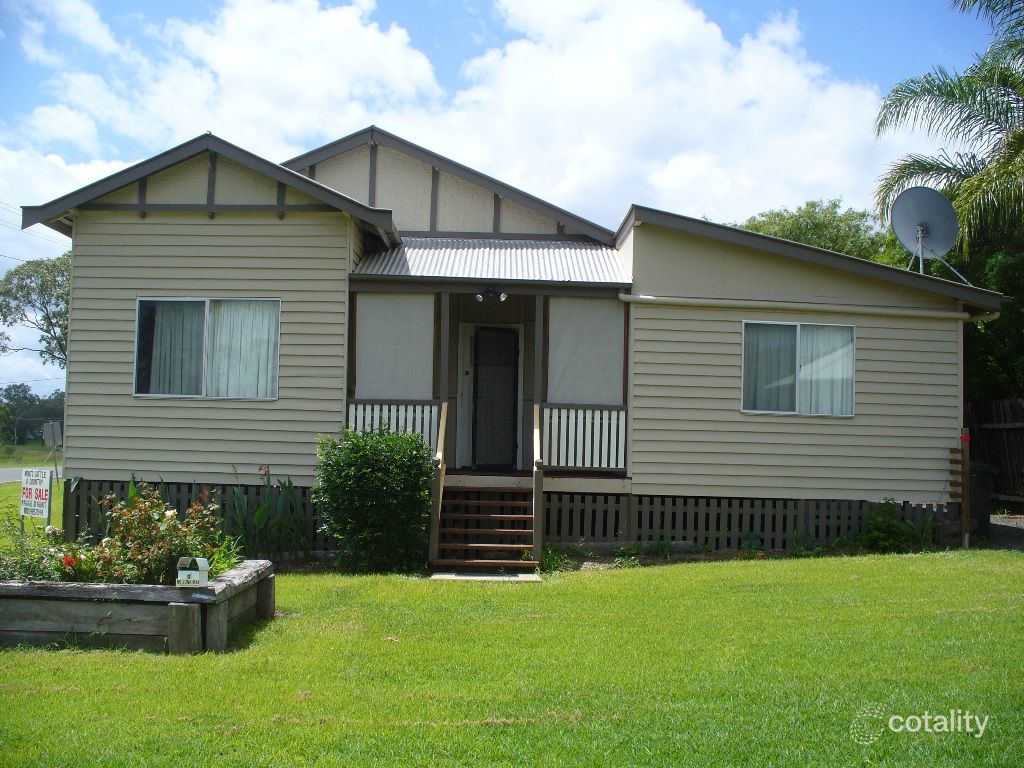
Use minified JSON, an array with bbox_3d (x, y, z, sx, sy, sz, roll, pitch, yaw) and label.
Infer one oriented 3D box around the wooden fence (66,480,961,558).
[{"bbox_3d":[0.019,1.702,13.746,11.272,0.760,0.100,1,-2,0],"label":"wooden fence"}]

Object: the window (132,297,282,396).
[{"bbox_3d":[-3.840,-0.455,13.823,1.823,1.271,0.100,1,-2,0],"label":"window"}]

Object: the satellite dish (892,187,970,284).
[{"bbox_3d":[5.640,-2.001,14.750,1.050,1.300,0.750,-1,-3,40],"label":"satellite dish"}]

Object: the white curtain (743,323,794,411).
[{"bbox_3d":[3.276,-0.196,13.919,0.671,1.124,0.100,1,-2,0],"label":"white curtain"}]

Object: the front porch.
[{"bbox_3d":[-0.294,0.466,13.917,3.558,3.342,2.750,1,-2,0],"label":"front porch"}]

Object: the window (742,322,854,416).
[{"bbox_3d":[3.622,-0.185,13.819,1.421,1.148,0.100,1,-2,0],"label":"window"}]

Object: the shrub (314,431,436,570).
[{"bbox_3d":[-1.632,1.330,12.808,1.398,1.572,1.300,1,-2,0],"label":"shrub"}]

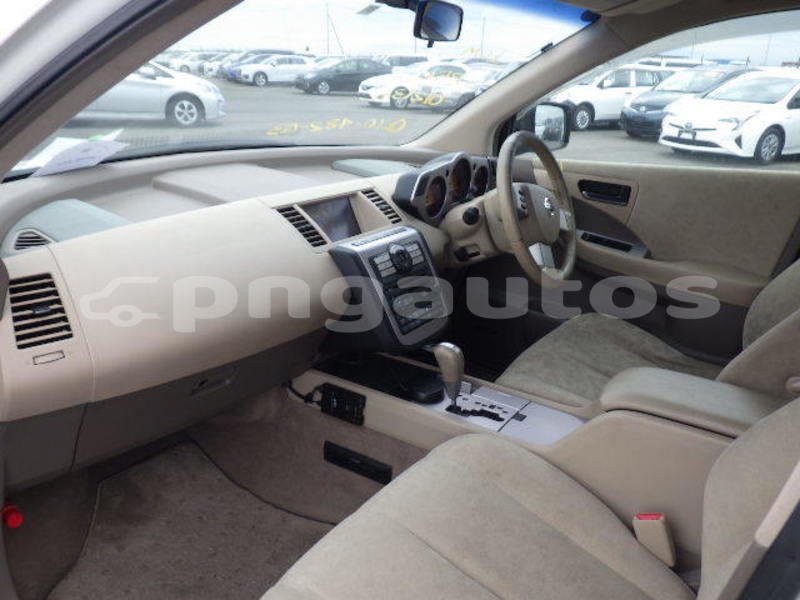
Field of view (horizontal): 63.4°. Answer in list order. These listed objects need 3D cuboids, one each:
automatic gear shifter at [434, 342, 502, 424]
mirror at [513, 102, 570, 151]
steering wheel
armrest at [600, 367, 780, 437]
[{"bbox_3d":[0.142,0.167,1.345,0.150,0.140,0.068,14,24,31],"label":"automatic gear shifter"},{"bbox_3d":[0.445,-0.568,2.098,0.120,0.160,0.220,19,27,40],"label":"mirror"},{"bbox_3d":[0.323,-0.217,1.587,0.090,0.386,0.386,-11,11,36],"label":"steering wheel"},{"bbox_3d":[0.508,0.176,1.115,0.310,0.055,0.165,14,24,31],"label":"armrest"}]

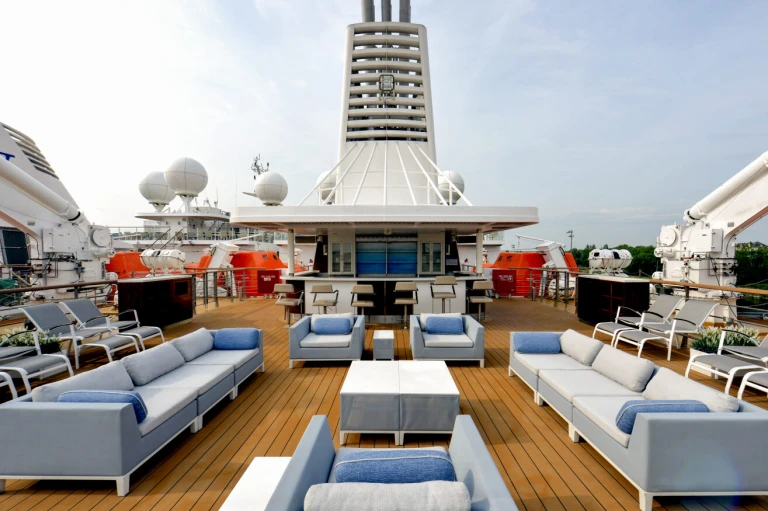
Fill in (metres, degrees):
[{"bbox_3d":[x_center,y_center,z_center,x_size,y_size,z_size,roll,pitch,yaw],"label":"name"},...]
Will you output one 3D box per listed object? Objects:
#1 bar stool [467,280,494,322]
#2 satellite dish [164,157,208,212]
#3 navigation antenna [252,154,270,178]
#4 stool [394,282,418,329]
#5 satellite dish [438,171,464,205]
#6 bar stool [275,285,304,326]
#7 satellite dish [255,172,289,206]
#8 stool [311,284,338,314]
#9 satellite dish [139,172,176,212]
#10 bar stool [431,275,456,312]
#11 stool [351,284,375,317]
[{"bbox_3d":[2.170,1.093,6.680,0.530,1.060,0.530,0,0,-5],"label":"bar stool"},{"bbox_3d":[-18.500,-6.600,28.000,3.500,5.200,3.500,0,0,0],"label":"satellite dish"},{"bbox_3d":[-18.900,-13.700,46.000,2.800,3.800,2.000,0,0,1],"label":"navigation antenna"},{"bbox_3d":[0.500,1.131,6.830,0.540,1.070,0.540,0,0,1],"label":"stool"},{"bbox_3d":[6.880,-6.950,31.000,3.050,3.700,3.050,0,0,0],"label":"satellite dish"},{"bbox_3d":[-2.200,1.159,6.950,0.540,1.015,0.540,0,0,6],"label":"bar stool"},{"bbox_3d":[-13.250,-7.800,35.400,3.650,3.750,3.650,0,0,0],"label":"satellite dish"},{"bbox_3d":[-1.340,1.161,6.900,0.540,1.010,0.540,0,0,4],"label":"stool"},{"bbox_3d":[-26.740,-8.000,35.400,3.650,3.750,3.650,0,0,1],"label":"satellite dish"},{"bbox_3d":[1.370,1.063,6.850,0.540,1.205,0.540,0,0,1],"label":"bar stool"},{"bbox_3d":[-0.465,1.133,6.680,0.520,0.980,0.530,0,0,1],"label":"stool"}]

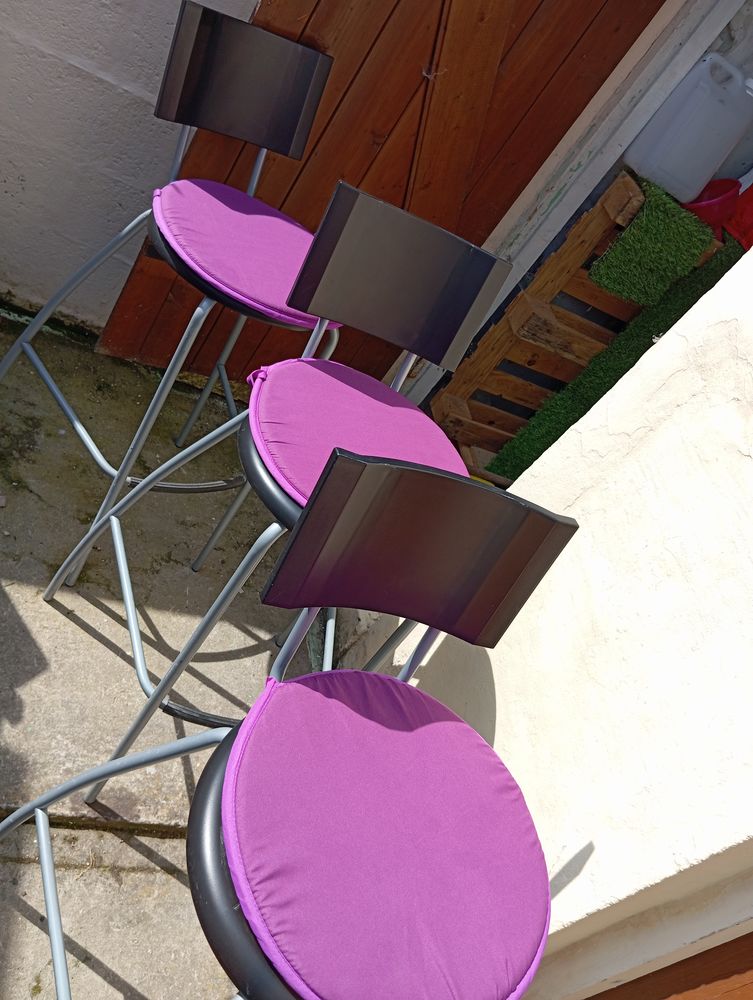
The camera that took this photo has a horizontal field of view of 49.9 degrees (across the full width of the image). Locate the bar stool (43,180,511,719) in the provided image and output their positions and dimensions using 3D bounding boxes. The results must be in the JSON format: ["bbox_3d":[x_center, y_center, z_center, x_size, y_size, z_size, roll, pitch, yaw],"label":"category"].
[{"bbox_3d":[-0.136,0.069,1.346,0.538,1.007,0.490,15,42,-32],"label":"bar stool"}]

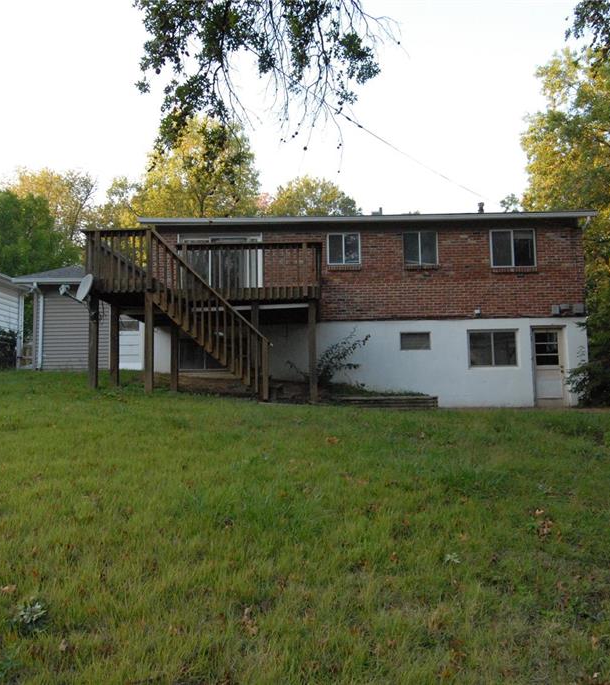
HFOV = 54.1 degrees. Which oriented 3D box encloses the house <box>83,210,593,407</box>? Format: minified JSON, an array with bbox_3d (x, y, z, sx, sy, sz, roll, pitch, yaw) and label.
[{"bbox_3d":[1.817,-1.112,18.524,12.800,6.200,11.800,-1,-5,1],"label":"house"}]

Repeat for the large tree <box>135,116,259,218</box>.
[{"bbox_3d":[-6.056,-5.743,33.752,7.200,14.000,7.000,-1,-5,1],"label":"large tree"}]

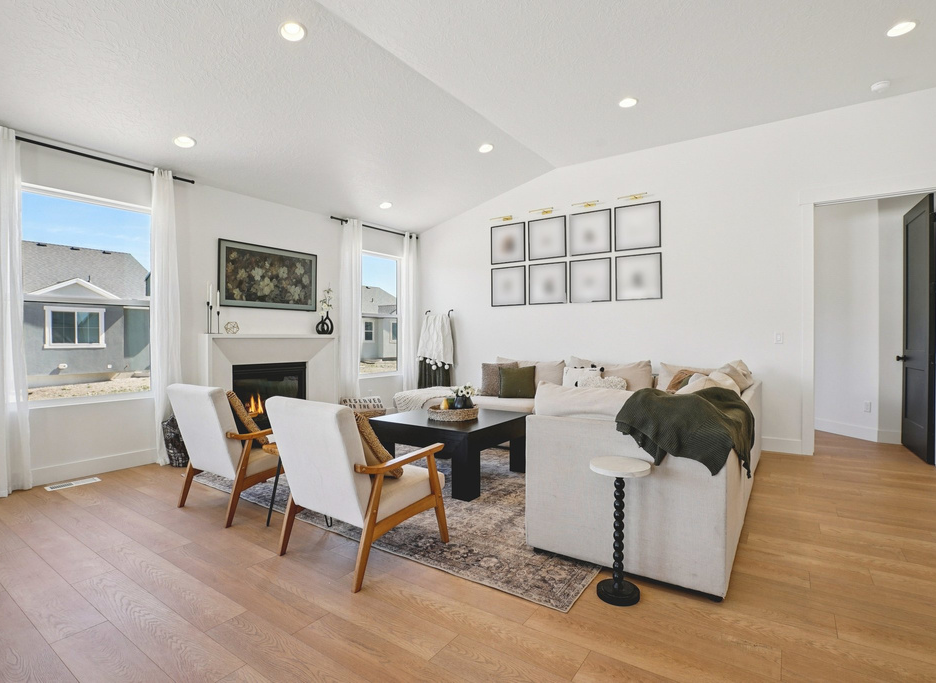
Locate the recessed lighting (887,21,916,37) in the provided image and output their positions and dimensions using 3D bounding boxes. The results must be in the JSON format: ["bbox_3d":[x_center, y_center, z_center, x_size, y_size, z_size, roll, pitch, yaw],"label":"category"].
[{"bbox_3d":[3.052,-2.199,3.206,0.170,0.030,0.170,0,1,36],"label":"recessed lighting"}]

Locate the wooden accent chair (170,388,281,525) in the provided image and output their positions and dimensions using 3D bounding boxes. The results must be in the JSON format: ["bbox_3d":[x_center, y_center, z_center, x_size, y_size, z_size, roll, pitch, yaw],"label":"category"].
[{"bbox_3d":[-1.531,0.695,3.110,0.640,0.840,0.770,0,1,35],"label":"wooden accent chair"}]

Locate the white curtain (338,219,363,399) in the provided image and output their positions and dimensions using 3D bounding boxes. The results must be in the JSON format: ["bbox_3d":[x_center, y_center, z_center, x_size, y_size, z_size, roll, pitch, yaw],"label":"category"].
[{"bbox_3d":[-1.509,-0.252,5.864,0.120,2.660,0.290,0,1,35],"label":"white curtain"}]

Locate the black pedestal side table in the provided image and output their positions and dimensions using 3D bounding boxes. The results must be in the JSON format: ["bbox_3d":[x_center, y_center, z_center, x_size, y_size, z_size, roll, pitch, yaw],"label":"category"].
[{"bbox_3d":[0.685,0.845,2.053,0.285,0.570,0.285,0,0,4],"label":"black pedestal side table"}]

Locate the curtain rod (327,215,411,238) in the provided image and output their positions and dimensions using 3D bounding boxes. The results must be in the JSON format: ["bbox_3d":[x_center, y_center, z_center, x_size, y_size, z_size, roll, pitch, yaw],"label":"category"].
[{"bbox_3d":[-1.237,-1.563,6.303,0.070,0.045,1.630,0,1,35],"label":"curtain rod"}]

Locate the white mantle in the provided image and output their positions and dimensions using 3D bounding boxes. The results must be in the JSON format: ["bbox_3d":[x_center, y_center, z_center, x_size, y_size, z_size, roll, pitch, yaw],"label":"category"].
[{"bbox_3d":[-2.109,0.518,5.061,0.170,1.190,1.540,0,1,36],"label":"white mantle"}]

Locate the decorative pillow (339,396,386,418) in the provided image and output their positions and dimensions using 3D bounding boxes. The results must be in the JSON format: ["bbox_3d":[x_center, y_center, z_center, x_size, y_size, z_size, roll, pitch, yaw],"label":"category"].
[{"bbox_3d":[-1.286,0.806,5.600,0.550,0.310,0.140,0,-32,-28],"label":"decorative pillow"}]

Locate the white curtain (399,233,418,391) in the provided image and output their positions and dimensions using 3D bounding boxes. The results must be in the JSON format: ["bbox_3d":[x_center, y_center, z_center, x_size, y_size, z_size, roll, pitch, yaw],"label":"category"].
[{"bbox_3d":[-0.860,-0.281,6.843,0.120,2.690,0.270,0,1,35],"label":"white curtain"}]

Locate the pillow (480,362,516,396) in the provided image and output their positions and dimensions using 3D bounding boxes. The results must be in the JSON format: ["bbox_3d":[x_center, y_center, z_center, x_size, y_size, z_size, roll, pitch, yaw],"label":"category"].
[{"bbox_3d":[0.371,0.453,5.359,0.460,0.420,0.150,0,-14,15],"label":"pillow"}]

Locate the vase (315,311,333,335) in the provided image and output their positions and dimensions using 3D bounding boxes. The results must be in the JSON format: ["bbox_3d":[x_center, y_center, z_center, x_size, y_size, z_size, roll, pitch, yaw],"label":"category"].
[{"bbox_3d":[-1.735,-0.227,5.521,0.100,0.285,0.240,0,1,36],"label":"vase"}]

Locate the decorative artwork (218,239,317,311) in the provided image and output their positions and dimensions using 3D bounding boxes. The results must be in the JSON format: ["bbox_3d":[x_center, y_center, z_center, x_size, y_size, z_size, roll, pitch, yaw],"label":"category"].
[{"bbox_3d":[-2.168,-0.702,5.084,0.040,0.675,1.155,0,1,36],"label":"decorative artwork"}]

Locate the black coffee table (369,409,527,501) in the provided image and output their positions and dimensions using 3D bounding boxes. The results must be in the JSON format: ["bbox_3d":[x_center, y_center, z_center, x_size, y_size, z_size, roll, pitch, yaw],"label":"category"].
[{"bbox_3d":[-0.123,0.863,3.780,0.960,0.472,0.955,0,1,35],"label":"black coffee table"}]

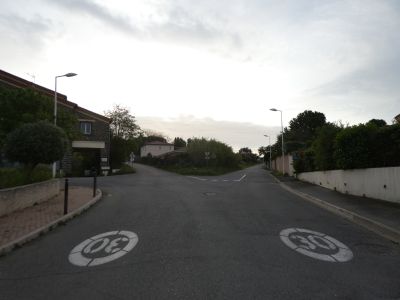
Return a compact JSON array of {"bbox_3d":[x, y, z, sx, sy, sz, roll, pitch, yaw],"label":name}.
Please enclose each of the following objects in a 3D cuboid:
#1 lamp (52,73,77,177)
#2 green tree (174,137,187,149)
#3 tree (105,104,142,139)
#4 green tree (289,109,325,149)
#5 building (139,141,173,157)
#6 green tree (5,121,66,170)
[{"bbox_3d":[-8.634,-1.380,17.800,1.550,7.100,0.350,0,-2,0],"label":"lamp"},{"bbox_3d":[-6.188,-0.476,88.000,4.300,7.000,4.300,0,-2,0],"label":"green tree"},{"bbox_3d":[-11.311,-1.996,41.000,5.800,9.500,5.800,0,-2,0],"label":"tree"},{"bbox_3d":[14.021,-1.168,36.000,5.300,7.900,5.300,0,-2,0],"label":"green tree"},{"bbox_3d":[-13.181,0.310,86.000,9.500,6.600,7.500,1,-2,-18],"label":"building"},{"bbox_3d":[-7.465,0.023,12.700,2.950,2.750,2.900,0,-2,0],"label":"green tree"}]

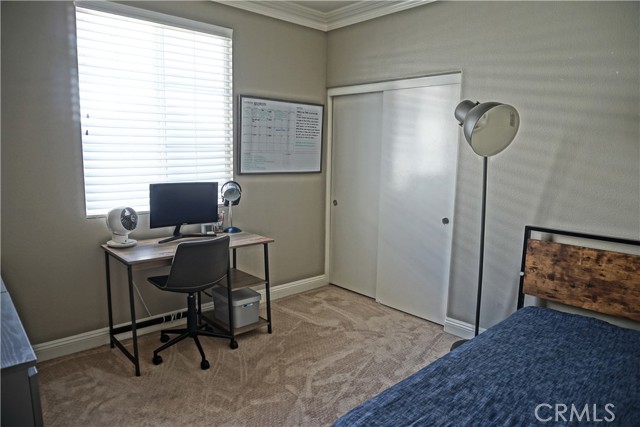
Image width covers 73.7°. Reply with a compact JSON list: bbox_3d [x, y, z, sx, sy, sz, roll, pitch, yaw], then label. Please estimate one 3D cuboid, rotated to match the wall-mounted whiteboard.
[{"bbox_3d":[-0.334,-0.715,4.022,0.970,0.680,0.028,-7,11,-41],"label":"wall-mounted whiteboard"}]

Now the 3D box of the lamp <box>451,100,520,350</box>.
[{"bbox_3d":[1.109,0.135,2.975,0.430,1.820,0.430,-3,9,-22],"label":"lamp"}]

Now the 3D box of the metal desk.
[{"bbox_3d":[-0.959,0.600,3.226,1.060,0.760,0.570,-6,11,-40],"label":"metal desk"}]

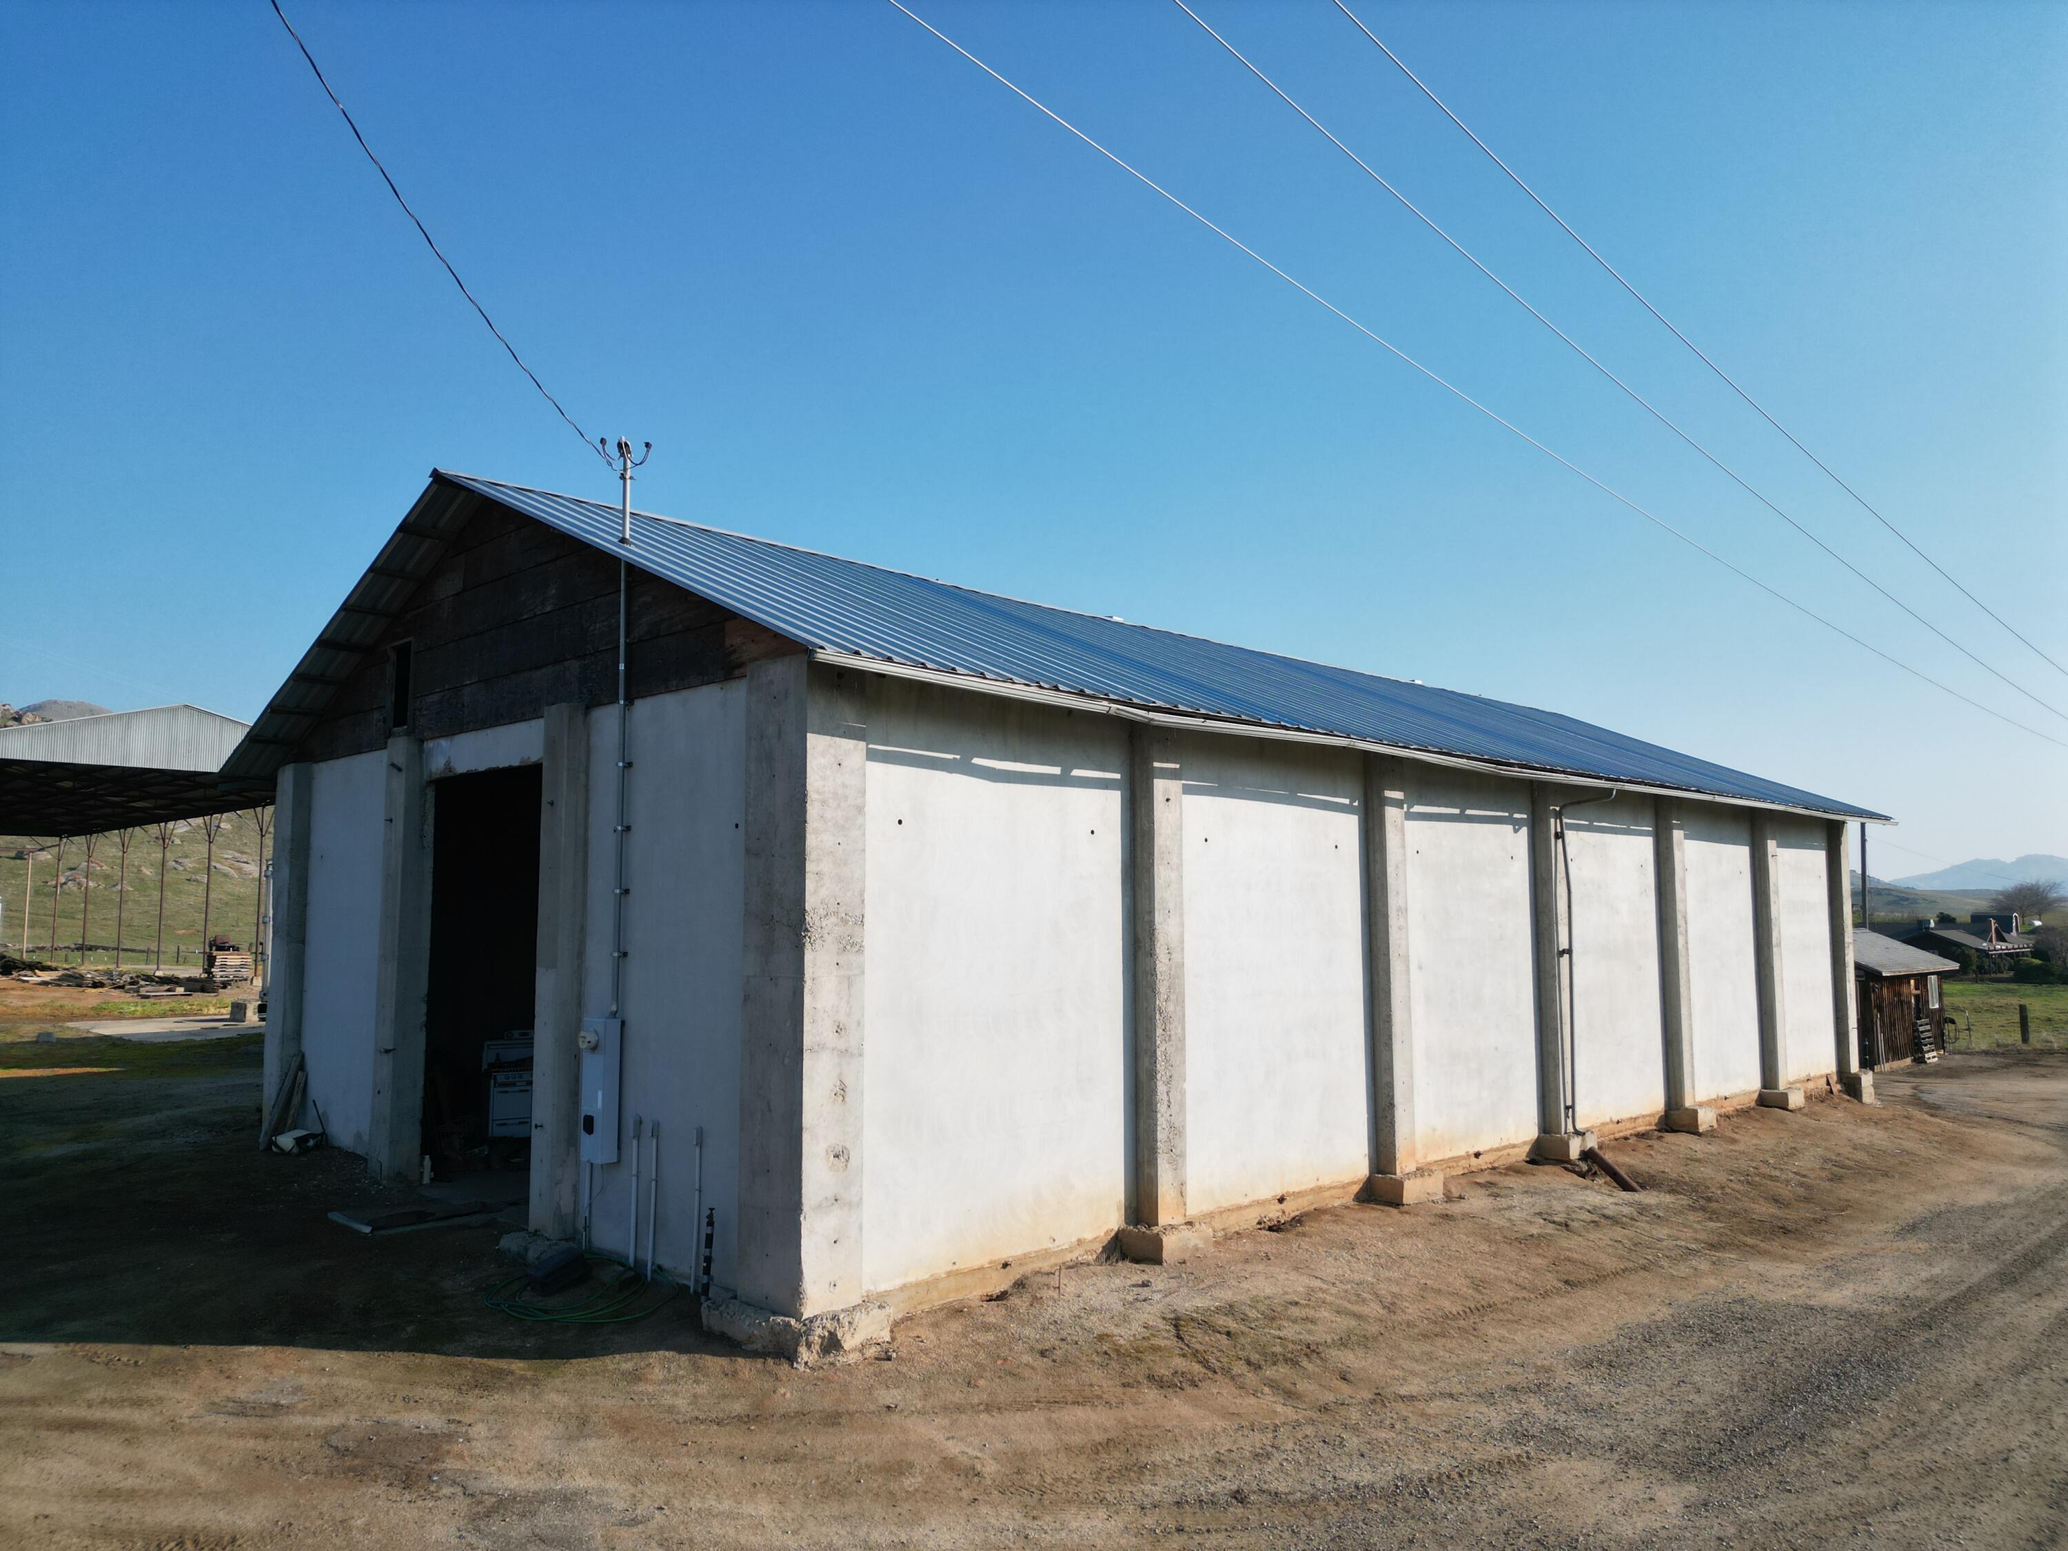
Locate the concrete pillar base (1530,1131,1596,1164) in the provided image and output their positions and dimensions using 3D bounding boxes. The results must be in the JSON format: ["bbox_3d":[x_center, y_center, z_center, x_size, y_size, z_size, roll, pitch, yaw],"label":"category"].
[{"bbox_3d":[6.826,4.714,18.328,0.768,0.273,0.414,6,-8,-44],"label":"concrete pillar base"}]

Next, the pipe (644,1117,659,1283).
[{"bbox_3d":[-3.196,3.561,12.008,0.071,1.293,0.071,6,-8,-44],"label":"pipe"}]

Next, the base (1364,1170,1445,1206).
[{"bbox_3d":[4.049,4.464,15.625,0.818,0.273,0.460,6,-8,-44],"label":"base"}]

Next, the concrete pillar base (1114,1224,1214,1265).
[{"bbox_3d":[1.208,4.185,12.918,0.707,0.268,0.465,6,-8,-44],"label":"concrete pillar base"}]

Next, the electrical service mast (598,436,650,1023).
[{"bbox_3d":[-3.696,-0.485,12.906,0.364,5.303,0.283,6,-8,-44],"label":"electrical service mast"}]

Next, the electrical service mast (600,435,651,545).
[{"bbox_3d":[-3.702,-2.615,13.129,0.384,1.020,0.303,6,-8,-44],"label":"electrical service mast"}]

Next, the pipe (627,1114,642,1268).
[{"bbox_3d":[-3.401,3.537,12.221,0.071,1.273,0.071,6,-8,-44],"label":"pipe"}]

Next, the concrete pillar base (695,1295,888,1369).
[{"bbox_3d":[-1.773,4.029,10.662,0.859,0.333,1.232,6,-8,-44],"label":"concrete pillar base"}]

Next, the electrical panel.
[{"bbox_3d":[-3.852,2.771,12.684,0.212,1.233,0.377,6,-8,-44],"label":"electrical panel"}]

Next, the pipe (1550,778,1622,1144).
[{"bbox_3d":[7.101,2.353,18.220,0.151,4.394,0.788,6,-8,-44],"label":"pipe"}]

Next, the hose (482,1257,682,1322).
[{"bbox_3d":[-3.664,4.150,11.616,1.192,0.121,1.919,6,-8,-44],"label":"hose"}]

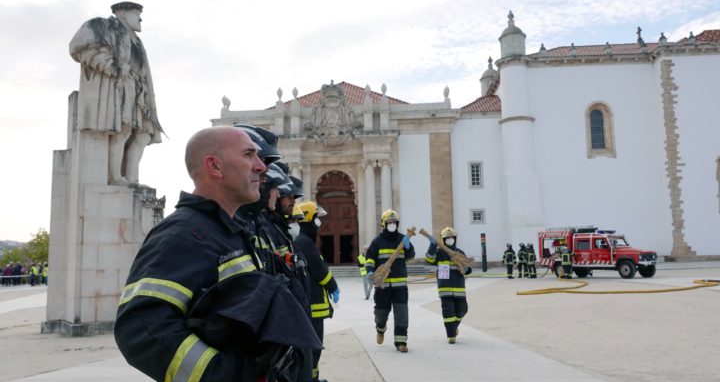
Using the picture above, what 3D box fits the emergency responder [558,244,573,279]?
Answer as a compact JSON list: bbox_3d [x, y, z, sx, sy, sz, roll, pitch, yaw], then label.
[{"bbox_3d":[9.839,3.349,25.755,0.600,1.640,0.460,-5,-8,30],"label":"emergency responder"}]

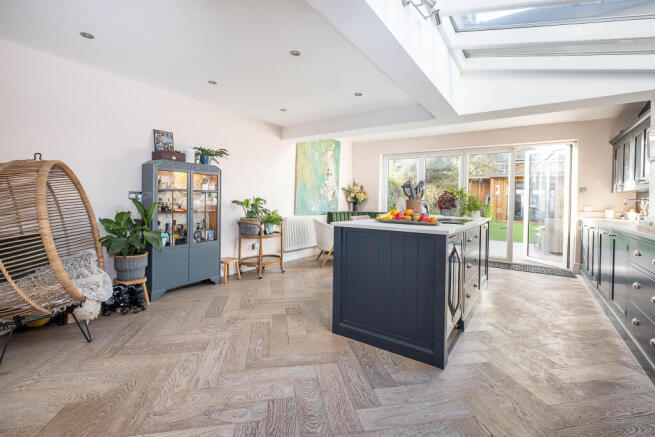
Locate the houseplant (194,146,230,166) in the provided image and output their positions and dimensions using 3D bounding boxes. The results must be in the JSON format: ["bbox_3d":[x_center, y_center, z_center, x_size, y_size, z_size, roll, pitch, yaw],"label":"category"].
[{"bbox_3d":[-1.525,-0.822,3.620,0.280,0.250,0.400,2,2,36],"label":"houseplant"}]

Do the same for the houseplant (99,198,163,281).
[{"bbox_3d":[-1.999,0.216,2.770,0.480,0.820,0.500,2,3,36],"label":"houseplant"}]

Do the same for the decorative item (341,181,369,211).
[{"bbox_3d":[0.660,-0.459,6.600,0.500,0.720,0.580,2,2,36],"label":"decorative item"}]

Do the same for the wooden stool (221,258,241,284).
[{"bbox_3d":[-1.355,0.706,3.759,0.240,0.280,0.250,2,3,36],"label":"wooden stool"}]

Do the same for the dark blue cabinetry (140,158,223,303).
[{"bbox_3d":[-1.787,0.122,3.405,0.310,1.530,0.840,2,2,36],"label":"dark blue cabinetry"}]

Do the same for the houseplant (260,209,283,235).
[{"bbox_3d":[-0.857,0.051,4.180,0.280,0.380,0.290,1,2,0],"label":"houseplant"}]

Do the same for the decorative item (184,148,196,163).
[{"bbox_3d":[-1.684,-0.756,3.350,0.130,0.190,0.130,2,3,36],"label":"decorative item"}]

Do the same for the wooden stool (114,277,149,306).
[{"bbox_3d":[-1.994,0.751,2.770,0.280,0.290,0.310,2,2,36],"label":"wooden stool"}]

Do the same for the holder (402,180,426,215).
[{"bbox_3d":[1.020,-0.217,3.200,0.200,0.430,0.230,2,2,36],"label":"holder"}]

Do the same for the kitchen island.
[{"bbox_3d":[1.204,0.482,3.162,0.940,0.920,2.760,2,2,36],"label":"kitchen island"}]

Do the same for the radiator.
[{"bbox_3d":[-0.443,0.258,5.168,0.100,0.600,1.170,2,3,36],"label":"radiator"}]

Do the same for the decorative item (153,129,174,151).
[{"bbox_3d":[-1.910,-0.906,3.212,0.030,0.280,0.220,-12,-6,36],"label":"decorative item"}]

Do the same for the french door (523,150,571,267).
[{"bbox_3d":[4.337,-0.248,5.414,0.070,2.240,0.870,0,1,-16],"label":"french door"}]

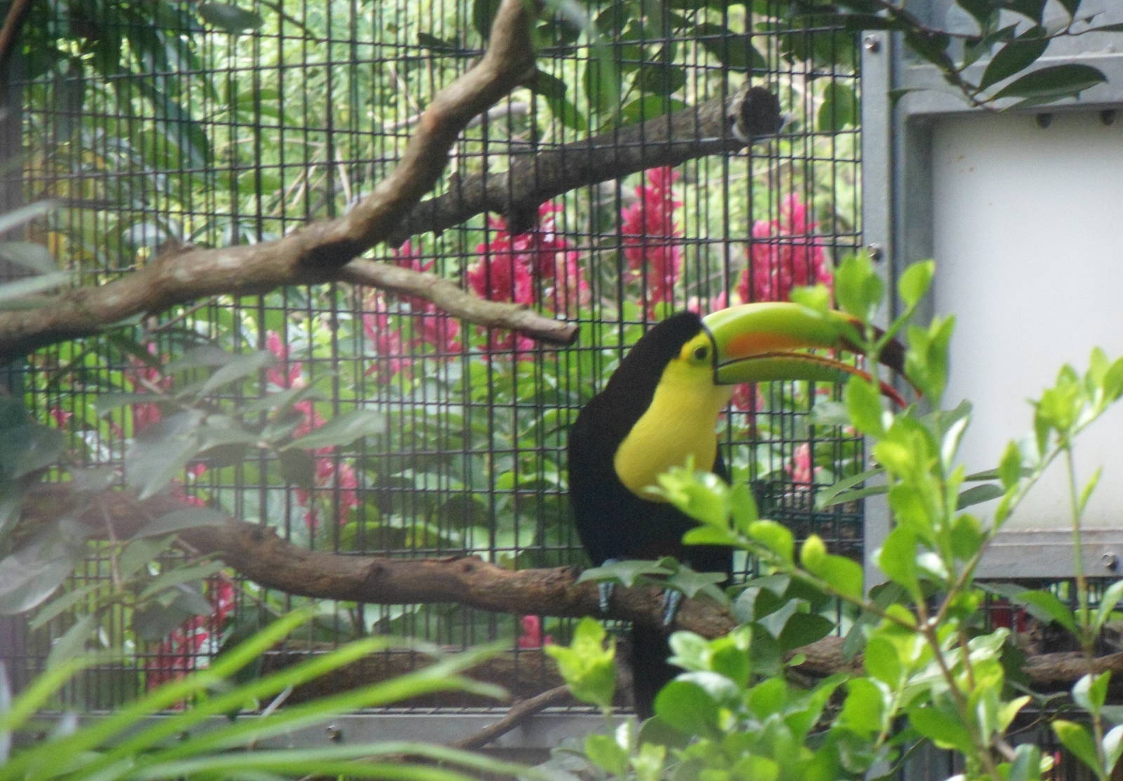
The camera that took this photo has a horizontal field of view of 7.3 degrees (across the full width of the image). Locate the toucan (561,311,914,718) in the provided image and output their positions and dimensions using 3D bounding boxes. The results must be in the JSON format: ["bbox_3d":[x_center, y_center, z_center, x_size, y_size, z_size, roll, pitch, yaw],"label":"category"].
[{"bbox_3d":[0.113,0.084,5.620,0.210,0.280,0.115,-1,-2,30],"label":"toucan"}]

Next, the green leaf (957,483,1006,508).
[{"bbox_3d":[0.276,0.070,5.800,0.038,0.010,0.022,-9,37,-2],"label":"green leaf"}]

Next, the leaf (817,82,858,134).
[{"bbox_3d":[0.221,-0.226,7.000,0.031,0.042,0.014,6,0,0],"label":"leaf"}]

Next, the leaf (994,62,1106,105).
[{"bbox_3d":[0.333,-0.209,6.000,0.082,0.011,0.031,-10,36,0],"label":"leaf"}]

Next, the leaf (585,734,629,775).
[{"bbox_3d":[0.025,0.203,4.900,0.020,0.027,0.012,-45,0,-8],"label":"leaf"}]

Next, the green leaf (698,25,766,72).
[{"bbox_3d":[0.138,-0.278,7.150,0.068,0.030,0.016,30,0,0],"label":"green leaf"}]

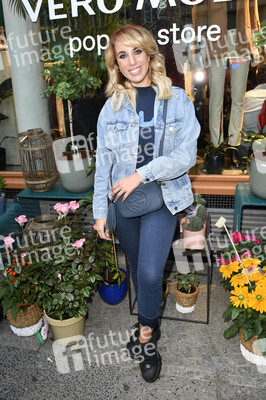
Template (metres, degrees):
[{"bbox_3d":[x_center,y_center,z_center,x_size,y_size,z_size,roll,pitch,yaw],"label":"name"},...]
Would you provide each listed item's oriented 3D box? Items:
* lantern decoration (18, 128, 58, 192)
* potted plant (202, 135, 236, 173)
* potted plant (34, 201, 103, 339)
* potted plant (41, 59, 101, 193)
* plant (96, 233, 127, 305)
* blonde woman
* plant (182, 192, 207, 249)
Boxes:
[{"bbox_3d":[-0.795,-0.336,2.448,0.332,0.516,0.332,-1,15,0],"label":"lantern decoration"},{"bbox_3d":[0.745,-0.412,2.484,0.290,0.330,0.260,2,17,11],"label":"potted plant"},{"bbox_3d":[-0.378,0.428,1.713,0.397,0.861,0.387,-1,15,0],"label":"potted plant"},{"bbox_3d":[-0.482,-0.584,2.355,0.466,1.028,0.446,-1,15,0],"label":"potted plant"},{"bbox_3d":[-0.162,0.472,2.100,0.240,0.570,0.240,2,17,11],"label":"plant"},{"bbox_3d":[0.076,0.073,1.425,0.506,1.677,0.367,-1,15,0],"label":"blonde woman"},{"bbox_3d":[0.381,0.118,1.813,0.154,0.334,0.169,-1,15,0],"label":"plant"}]

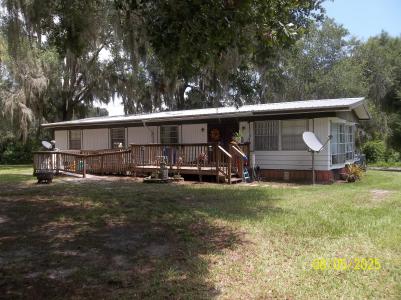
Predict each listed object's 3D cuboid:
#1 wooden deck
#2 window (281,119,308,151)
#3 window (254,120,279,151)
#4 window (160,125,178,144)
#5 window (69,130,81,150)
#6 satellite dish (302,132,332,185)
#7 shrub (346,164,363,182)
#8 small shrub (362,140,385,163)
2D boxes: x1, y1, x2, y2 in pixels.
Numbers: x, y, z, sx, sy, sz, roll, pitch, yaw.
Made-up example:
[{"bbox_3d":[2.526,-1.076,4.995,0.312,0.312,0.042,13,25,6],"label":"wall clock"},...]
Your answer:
[{"bbox_3d":[-3.542,0.598,16.392,11.900,1.630,3.450,0,1,31],"label":"wooden deck"},{"bbox_3d":[4.147,-0.650,13.833,1.225,1.398,0.100,0,1,31],"label":"window"},{"bbox_3d":[3.059,-0.653,14.486,1.176,1.400,0.100,0,1,31],"label":"window"},{"bbox_3d":[-1.718,-0.702,17.356,1.274,1.349,0.100,0,1,31],"label":"window"},{"bbox_3d":[-8.650,-0.682,21.522,1.271,1.391,0.100,0,1,31],"label":"window"},{"bbox_3d":[4.774,0.355,12.750,0.850,2.100,0.850,0,1,-38],"label":"satellite dish"},{"bbox_3d":[6.948,1.060,14.100,0.760,0.820,0.720,0,1,27],"label":"shrub"},{"bbox_3d":[14.947,0.173,27.000,1.950,1.900,1.700,0,1,27],"label":"small shrub"}]

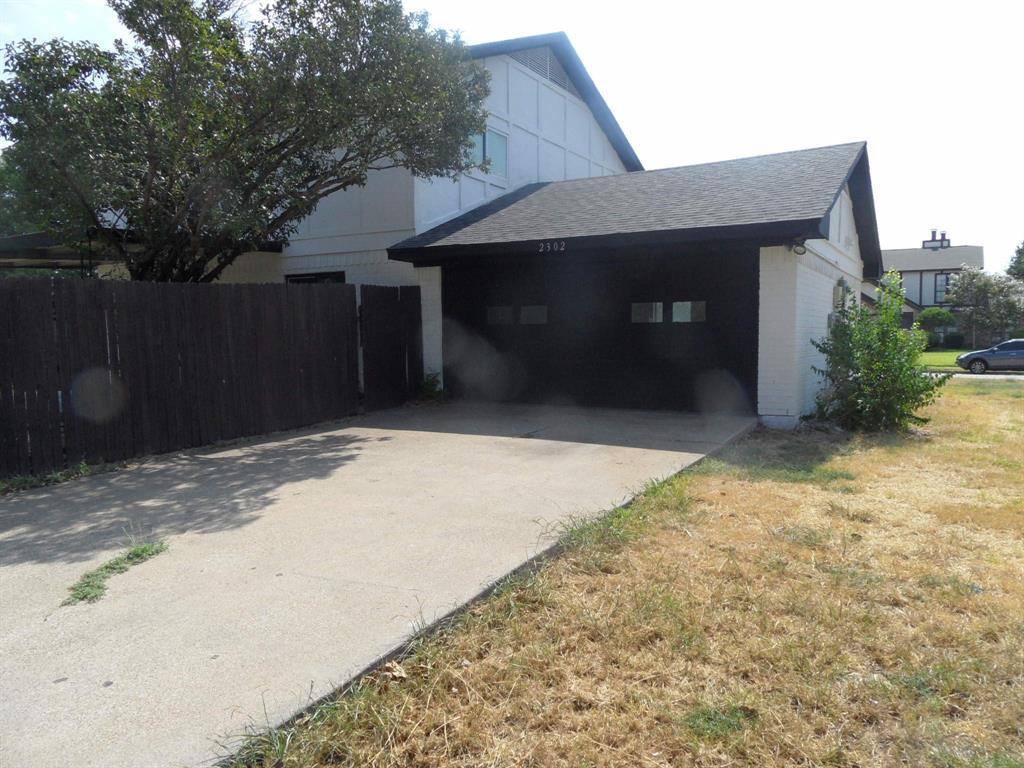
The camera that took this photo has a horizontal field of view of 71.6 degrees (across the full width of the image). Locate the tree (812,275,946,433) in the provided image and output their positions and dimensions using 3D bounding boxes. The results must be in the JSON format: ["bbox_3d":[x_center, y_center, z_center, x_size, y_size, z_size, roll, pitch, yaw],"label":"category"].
[{"bbox_3d":[4.950,-0.510,9.550,1.650,2.100,1.600,2,6,30],"label":"tree"}]

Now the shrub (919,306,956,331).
[{"bbox_3d":[26.950,-4.150,45.000,2.050,1.500,1.950,2,6,30],"label":"shrub"}]

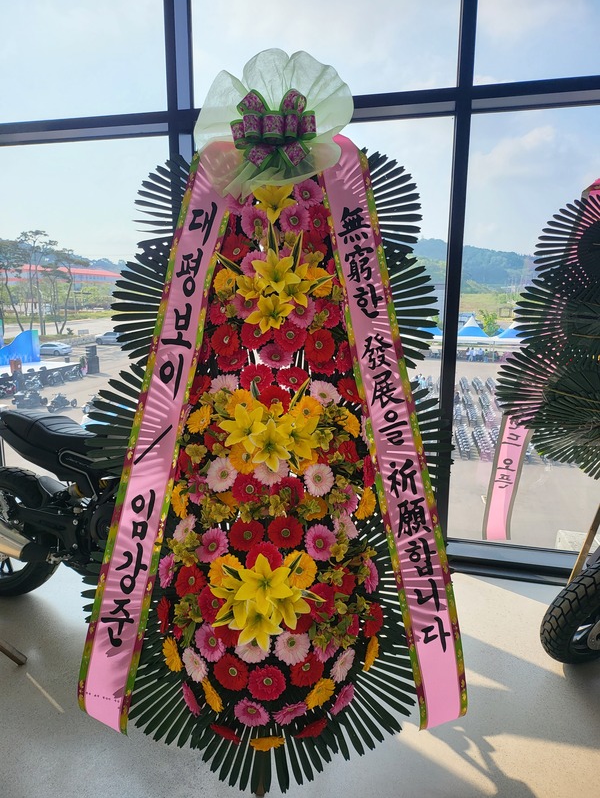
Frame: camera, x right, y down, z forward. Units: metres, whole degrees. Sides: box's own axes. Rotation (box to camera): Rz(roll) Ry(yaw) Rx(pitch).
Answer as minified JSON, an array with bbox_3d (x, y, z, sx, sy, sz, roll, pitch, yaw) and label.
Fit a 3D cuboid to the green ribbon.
[{"bbox_3d":[-0.088,-0.892,1.850,0.275,0.250,0.150,0,-4,-1],"label":"green ribbon"}]

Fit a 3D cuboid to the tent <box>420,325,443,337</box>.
[{"bbox_3d":[15.408,-7.317,66.000,5.000,4.700,5.000,2,11,12],"label":"tent"}]

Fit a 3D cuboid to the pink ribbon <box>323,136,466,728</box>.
[{"bbox_3d":[0.264,-0.023,1.696,0.168,1.832,0.120,-7,-14,-2],"label":"pink ribbon"}]

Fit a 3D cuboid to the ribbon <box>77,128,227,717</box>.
[{"bbox_3d":[-0.402,-0.014,1.694,0.168,1.803,0.120,7,-14,2],"label":"ribbon"}]

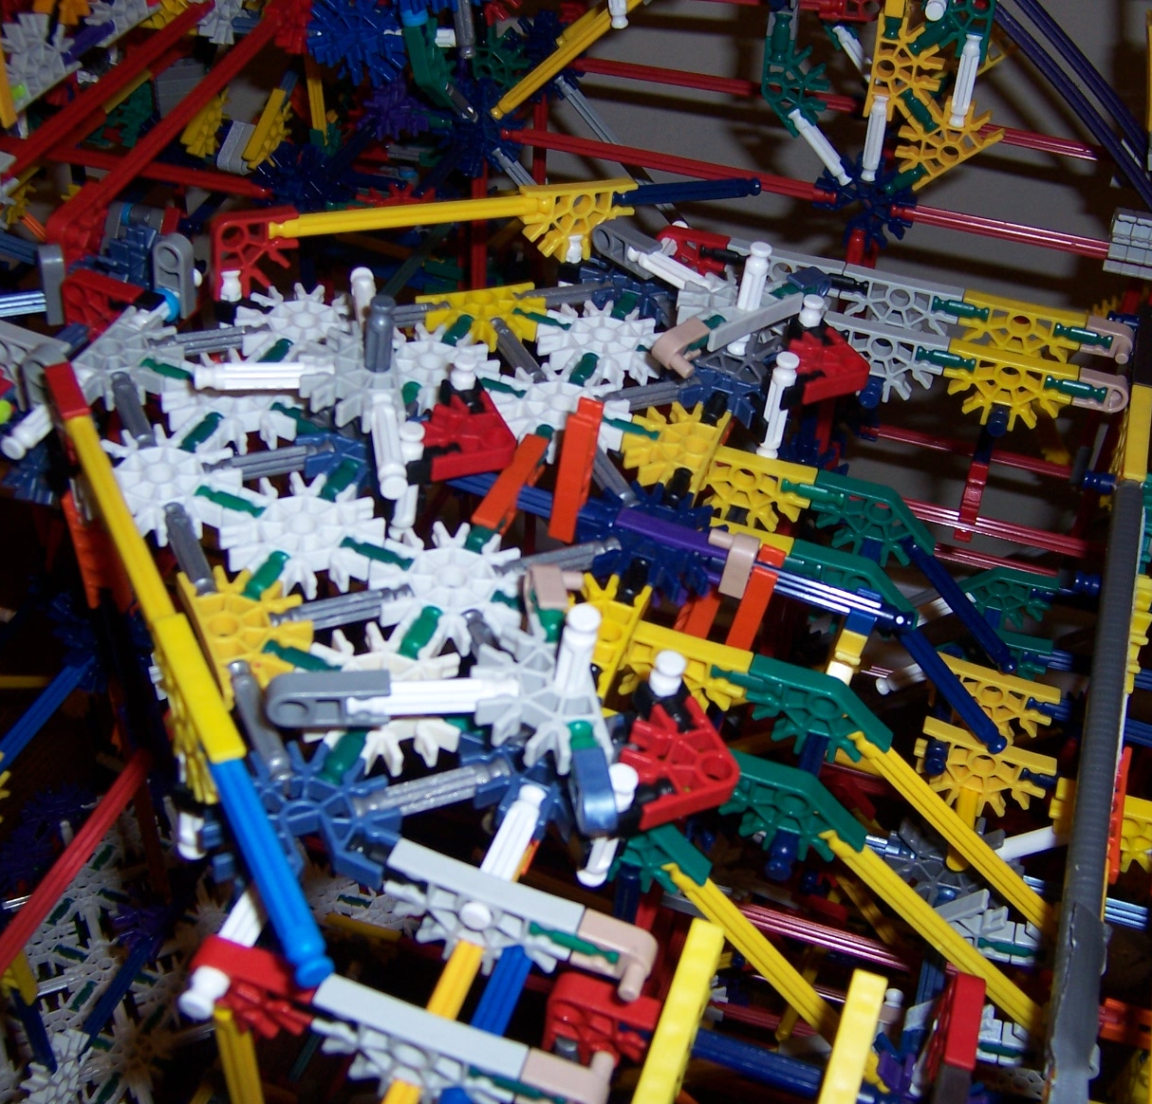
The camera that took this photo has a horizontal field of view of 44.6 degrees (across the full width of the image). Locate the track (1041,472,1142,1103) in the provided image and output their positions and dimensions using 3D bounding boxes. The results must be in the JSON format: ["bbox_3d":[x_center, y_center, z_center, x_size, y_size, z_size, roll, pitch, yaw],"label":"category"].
[{"bbox_3d":[0.122,0.051,0.327,0.009,0.009,0.184,13,52,13],"label":"track"}]

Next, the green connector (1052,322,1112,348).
[{"bbox_3d":[0.155,-0.067,0.430,0.017,0.006,0.006,12,34,11],"label":"green connector"}]

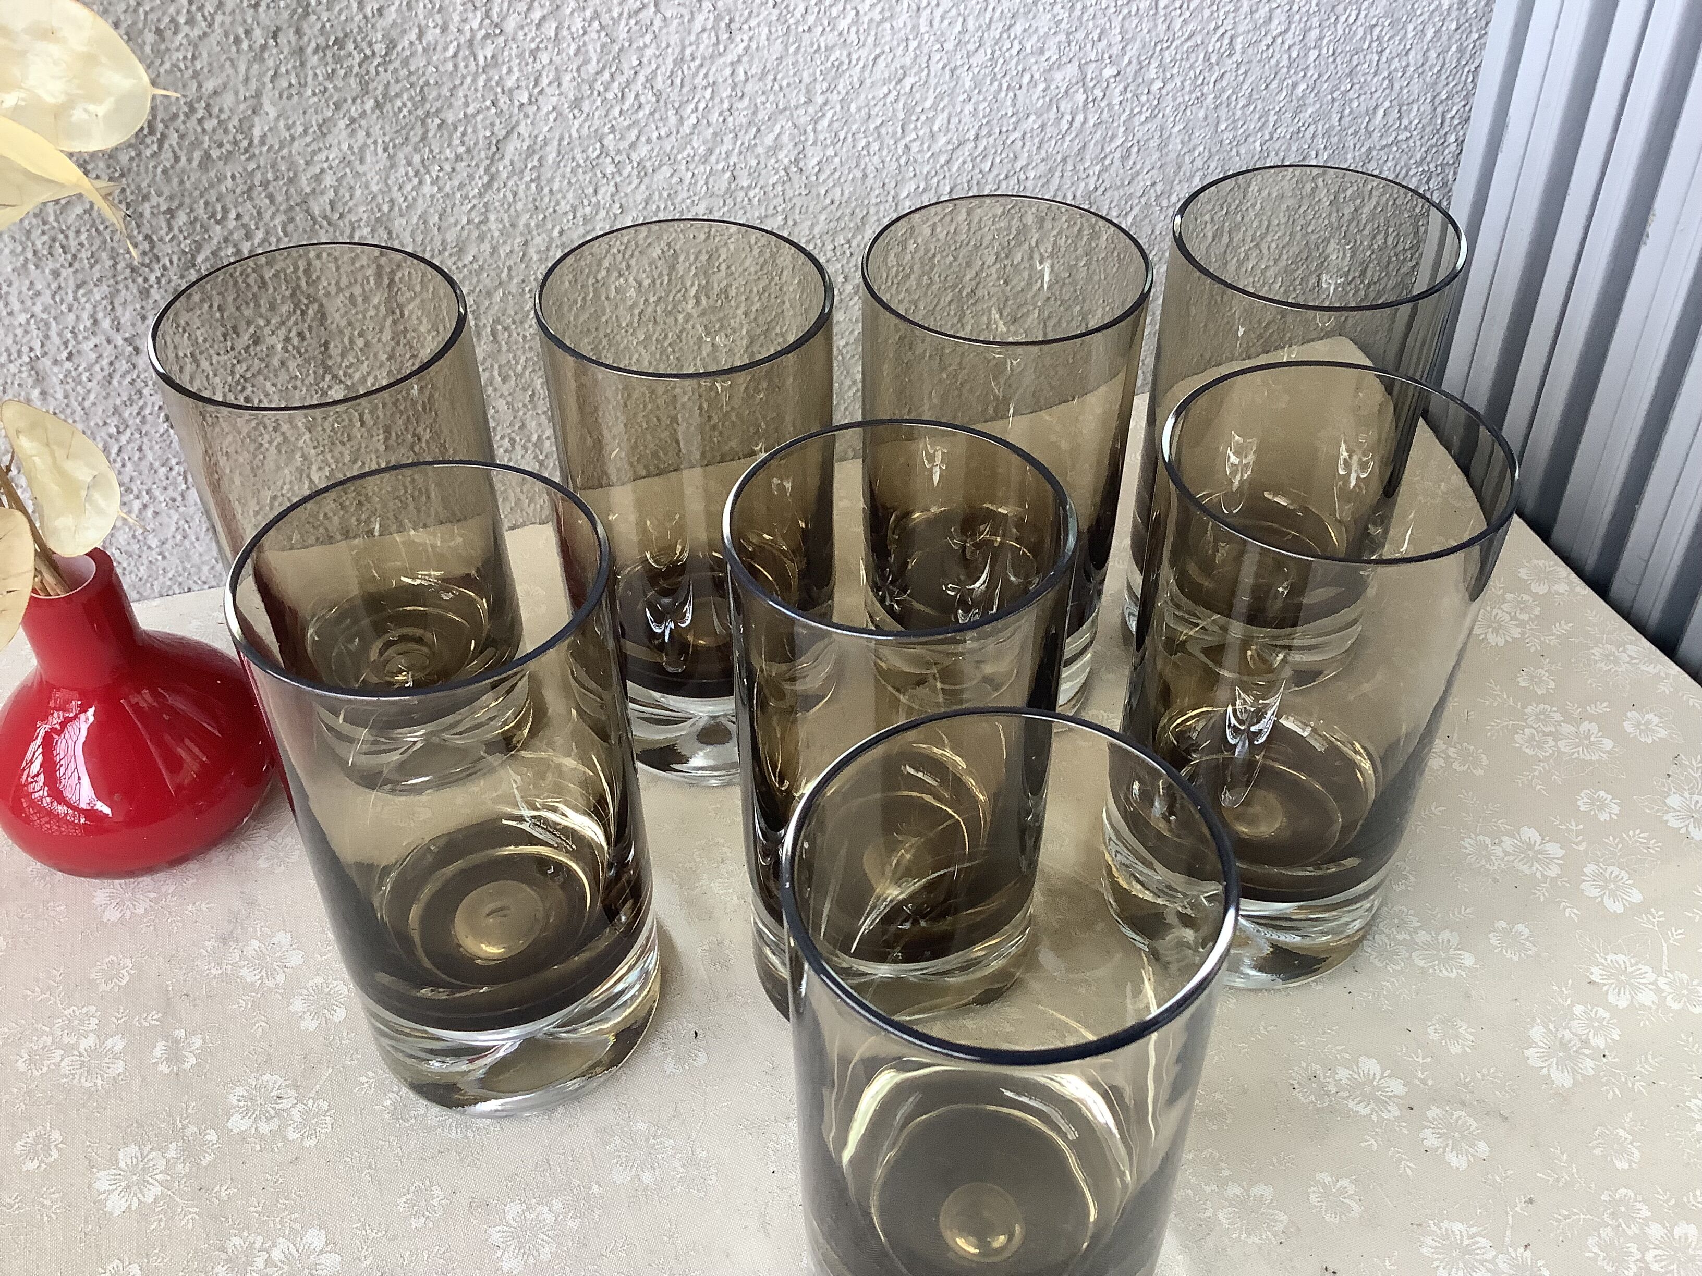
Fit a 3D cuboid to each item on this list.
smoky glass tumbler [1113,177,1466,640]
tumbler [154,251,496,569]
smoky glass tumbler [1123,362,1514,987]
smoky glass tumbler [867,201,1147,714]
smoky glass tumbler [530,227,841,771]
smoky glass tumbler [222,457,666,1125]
[{"bbox_3d":[0.118,-0.049,0.429,0.071,0.141,0.071,0,42,0],"label":"smoky glass tumbler"},{"bbox_3d":[-0.125,-0.022,0.401,0.071,0.141,0.071,0,42,0],"label":"tumbler"},{"bbox_3d":[0.100,0.015,0.360,0.071,0.141,0.071,0,42,0],"label":"smoky glass tumbler"},{"bbox_3d":[0.038,-0.039,0.419,0.071,0.141,0.071,0,42,0],"label":"smoky glass tumbler"},{"bbox_3d":[-0.039,-0.030,0.410,0.071,0.141,0.071,0,42,0],"label":"smoky glass tumbler"},{"bbox_3d":[-0.081,0.040,0.334,0.071,0.141,0.071,0,42,0],"label":"smoky glass tumbler"}]

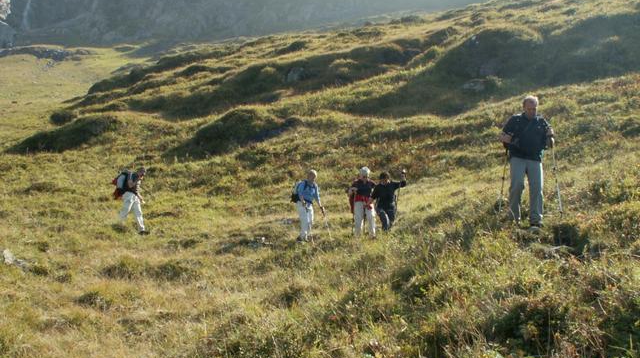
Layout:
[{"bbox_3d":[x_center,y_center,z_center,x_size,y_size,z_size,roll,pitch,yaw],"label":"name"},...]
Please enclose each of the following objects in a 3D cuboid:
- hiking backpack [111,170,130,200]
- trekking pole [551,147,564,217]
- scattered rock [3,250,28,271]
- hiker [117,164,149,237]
[{"bbox_3d":[-4.880,0.135,19.900,0.340,0.660,0.380,17,3,5],"label":"hiking backpack"},{"bbox_3d":[3.158,0.013,10.850,0.050,1.050,0.050,-9,5,0],"label":"trekking pole"},{"bbox_3d":[-6.064,1.623,16.200,0.500,0.340,0.420,0,4,0],"label":"scattered rock"},{"bbox_3d":[-4.562,0.538,19.900,0.720,1.700,0.550,1,4,7],"label":"hiker"}]

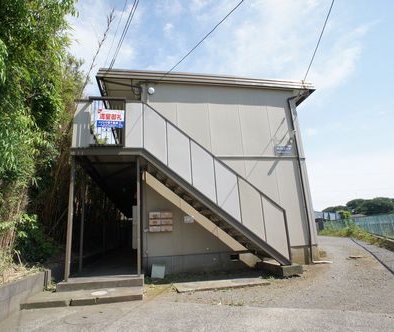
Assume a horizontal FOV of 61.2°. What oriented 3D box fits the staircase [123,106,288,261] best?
[{"bbox_3d":[0.132,0.484,8.298,3.770,3.980,1.200,-1,-14,-9],"label":"staircase"}]

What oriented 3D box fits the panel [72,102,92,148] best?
[{"bbox_3d":[-2.625,-0.942,7.620,0.395,1.140,0.050,-1,-14,-9],"label":"panel"}]

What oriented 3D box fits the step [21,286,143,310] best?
[{"bbox_3d":[-1.741,2.120,5.381,1.730,0.085,1.030,-1,-14,-9],"label":"step"}]

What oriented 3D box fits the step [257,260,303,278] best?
[{"bbox_3d":[2.036,2.517,8.087,0.500,0.250,1.340,-1,-14,-9],"label":"step"}]

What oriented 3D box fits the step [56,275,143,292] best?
[{"bbox_3d":[-1.781,2.249,6.428,1.490,0.135,1.050,-1,-14,-9],"label":"step"}]

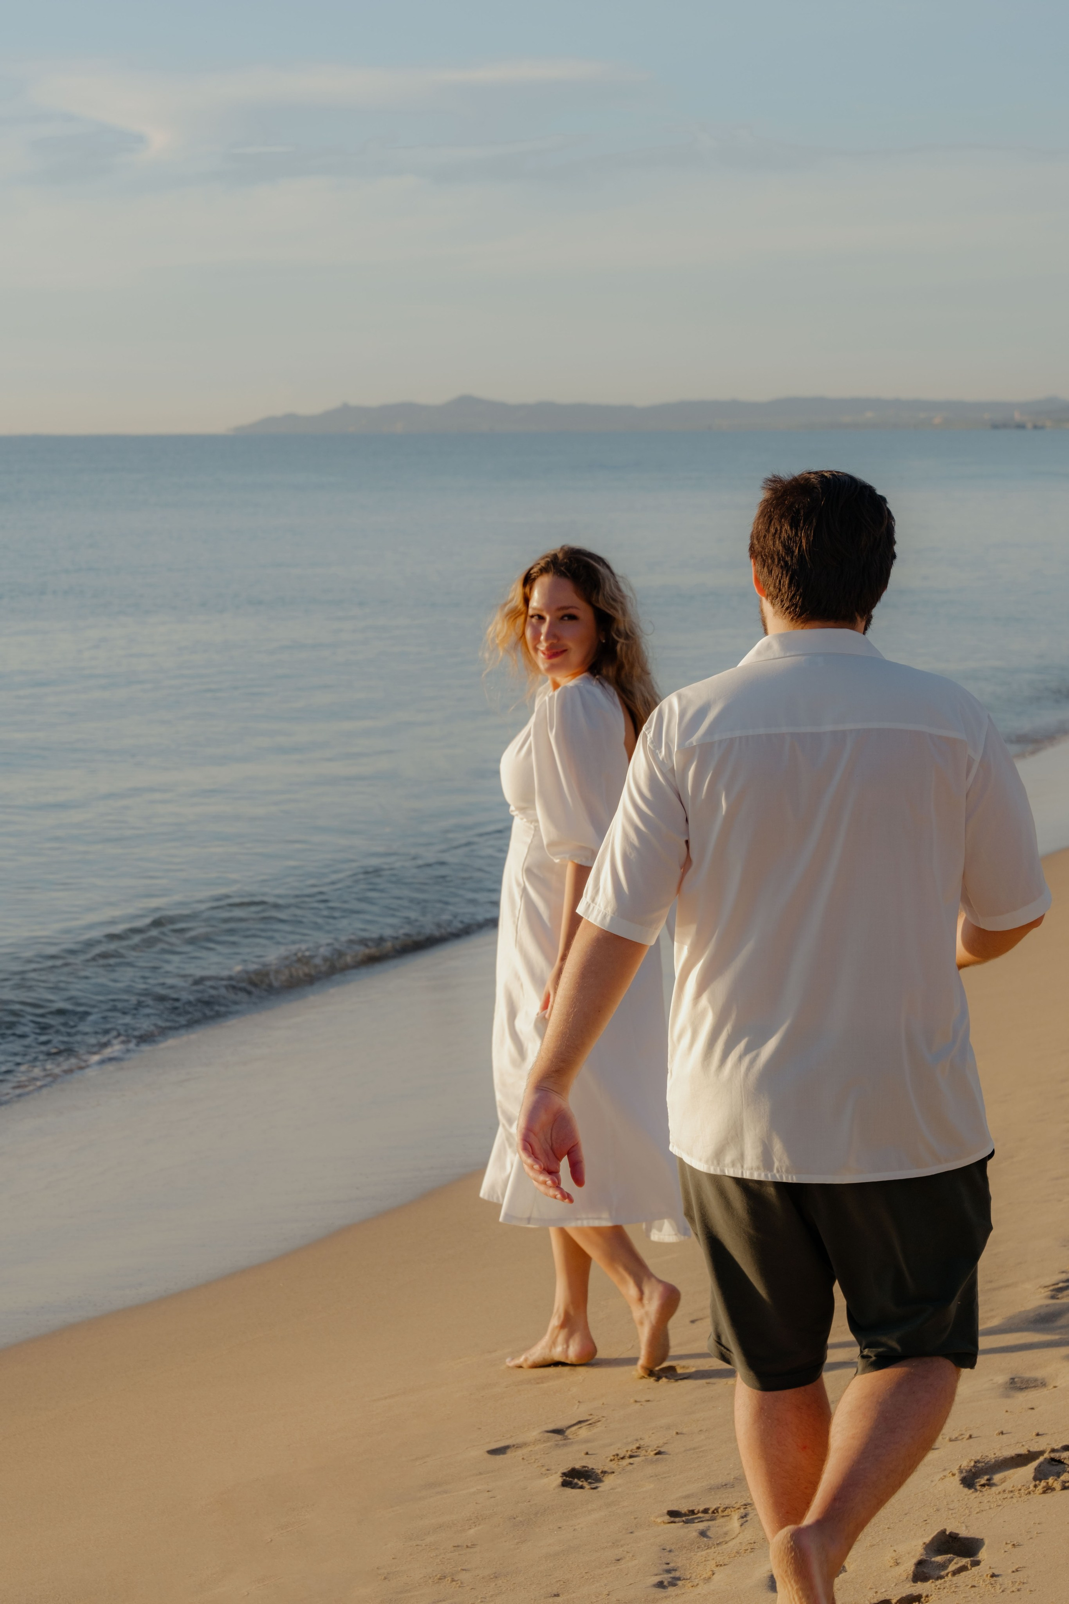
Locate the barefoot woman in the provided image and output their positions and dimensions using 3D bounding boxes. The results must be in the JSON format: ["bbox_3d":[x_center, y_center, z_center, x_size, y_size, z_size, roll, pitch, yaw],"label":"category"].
[{"bbox_3d":[0.100,0.313,6.486,0.404,1.615,0.480,0,6,0],"label":"barefoot woman"}]

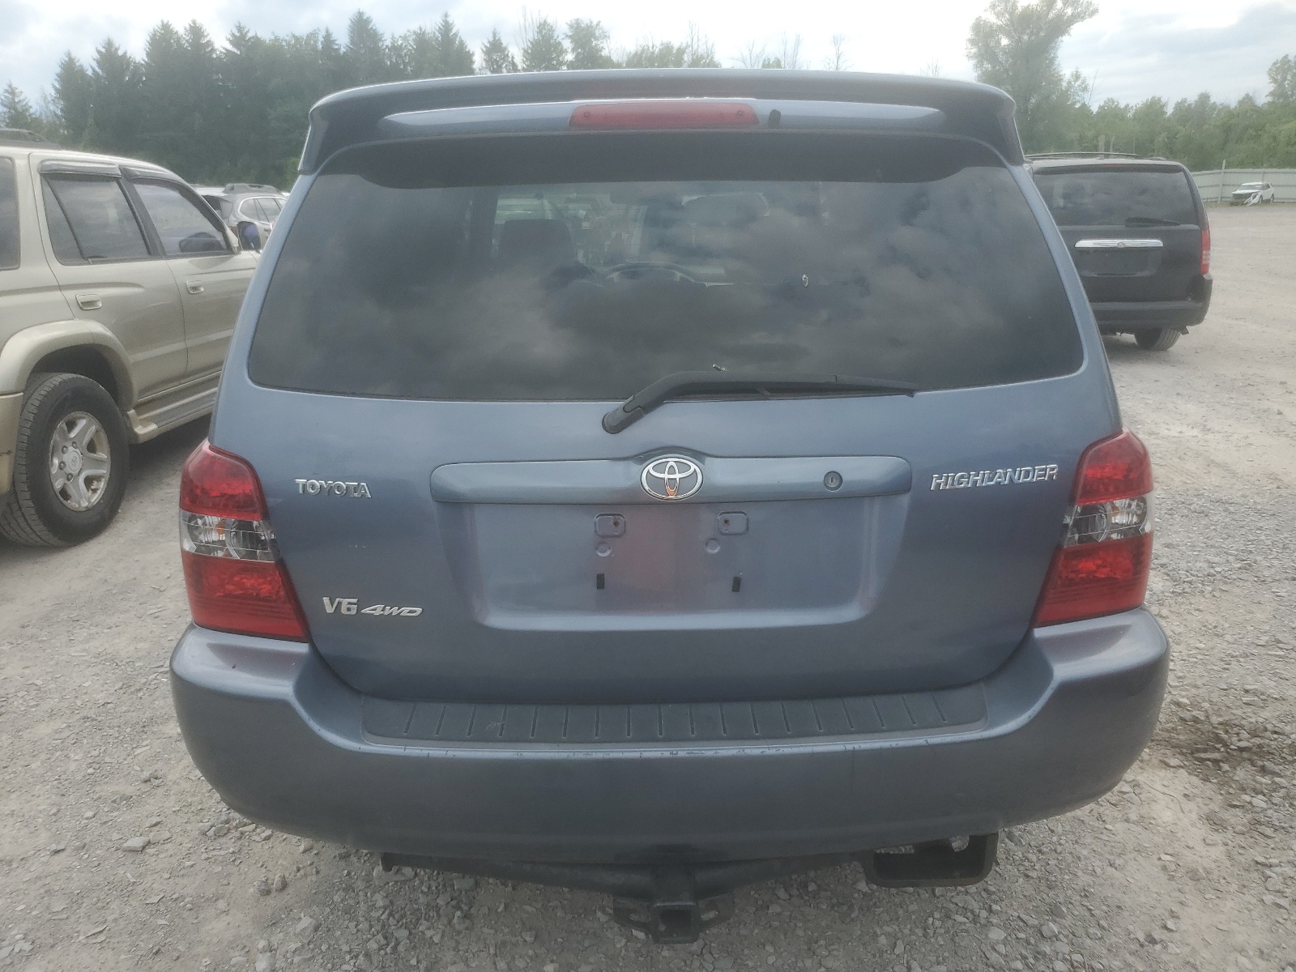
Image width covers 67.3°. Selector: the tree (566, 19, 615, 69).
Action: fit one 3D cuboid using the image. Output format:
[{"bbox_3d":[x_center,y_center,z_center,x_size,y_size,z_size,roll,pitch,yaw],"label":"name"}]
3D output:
[{"bbox_3d":[-4.063,-27.587,73.204,4.500,13.600,4.500,-1,17,1],"label":"tree"}]

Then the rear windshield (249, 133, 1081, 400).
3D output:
[{"bbox_3d":[0.022,-0.376,1.641,1.380,0.480,0.120,-1,-13,1],"label":"rear windshield"}]

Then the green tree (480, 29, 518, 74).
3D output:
[{"bbox_3d":[-10.848,-27.266,73.386,3.900,13.200,3.900,-1,17,1],"label":"green tree"}]

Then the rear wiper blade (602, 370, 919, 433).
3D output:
[{"bbox_3d":[0.165,-0.135,1.498,0.490,0.100,0.070,-1,-8,1],"label":"rear wiper blade"}]

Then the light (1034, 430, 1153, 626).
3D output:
[{"bbox_3d":[0.762,0.061,1.670,0.265,0.315,0.230,-1,17,1],"label":"light"}]

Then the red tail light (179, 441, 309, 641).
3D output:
[{"bbox_3d":[-0.704,0.082,1.694,0.265,0.315,0.230,-1,17,1],"label":"red tail light"}]

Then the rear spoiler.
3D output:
[{"bbox_3d":[0.011,-0.608,1.650,1.250,0.165,0.270,-1,17,1],"label":"rear spoiler"}]

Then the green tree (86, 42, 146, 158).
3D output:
[{"bbox_3d":[-37.797,-25.757,71.046,4.600,12.600,4.600,-1,17,1],"label":"green tree"}]

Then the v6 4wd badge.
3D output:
[{"bbox_3d":[-0.457,0.206,1.619,0.167,0.032,0.010,1,12,10],"label":"v6 4wd badge"}]

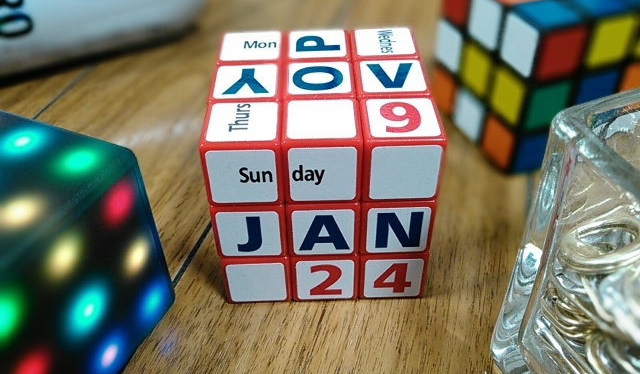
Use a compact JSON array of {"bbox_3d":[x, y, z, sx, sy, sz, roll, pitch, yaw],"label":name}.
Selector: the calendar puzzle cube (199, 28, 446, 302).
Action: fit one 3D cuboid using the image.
[{"bbox_3d":[0.001,-0.007,0.170,0.057,0.057,0.057,-1,41,-1],"label":"calendar puzzle cube"}]

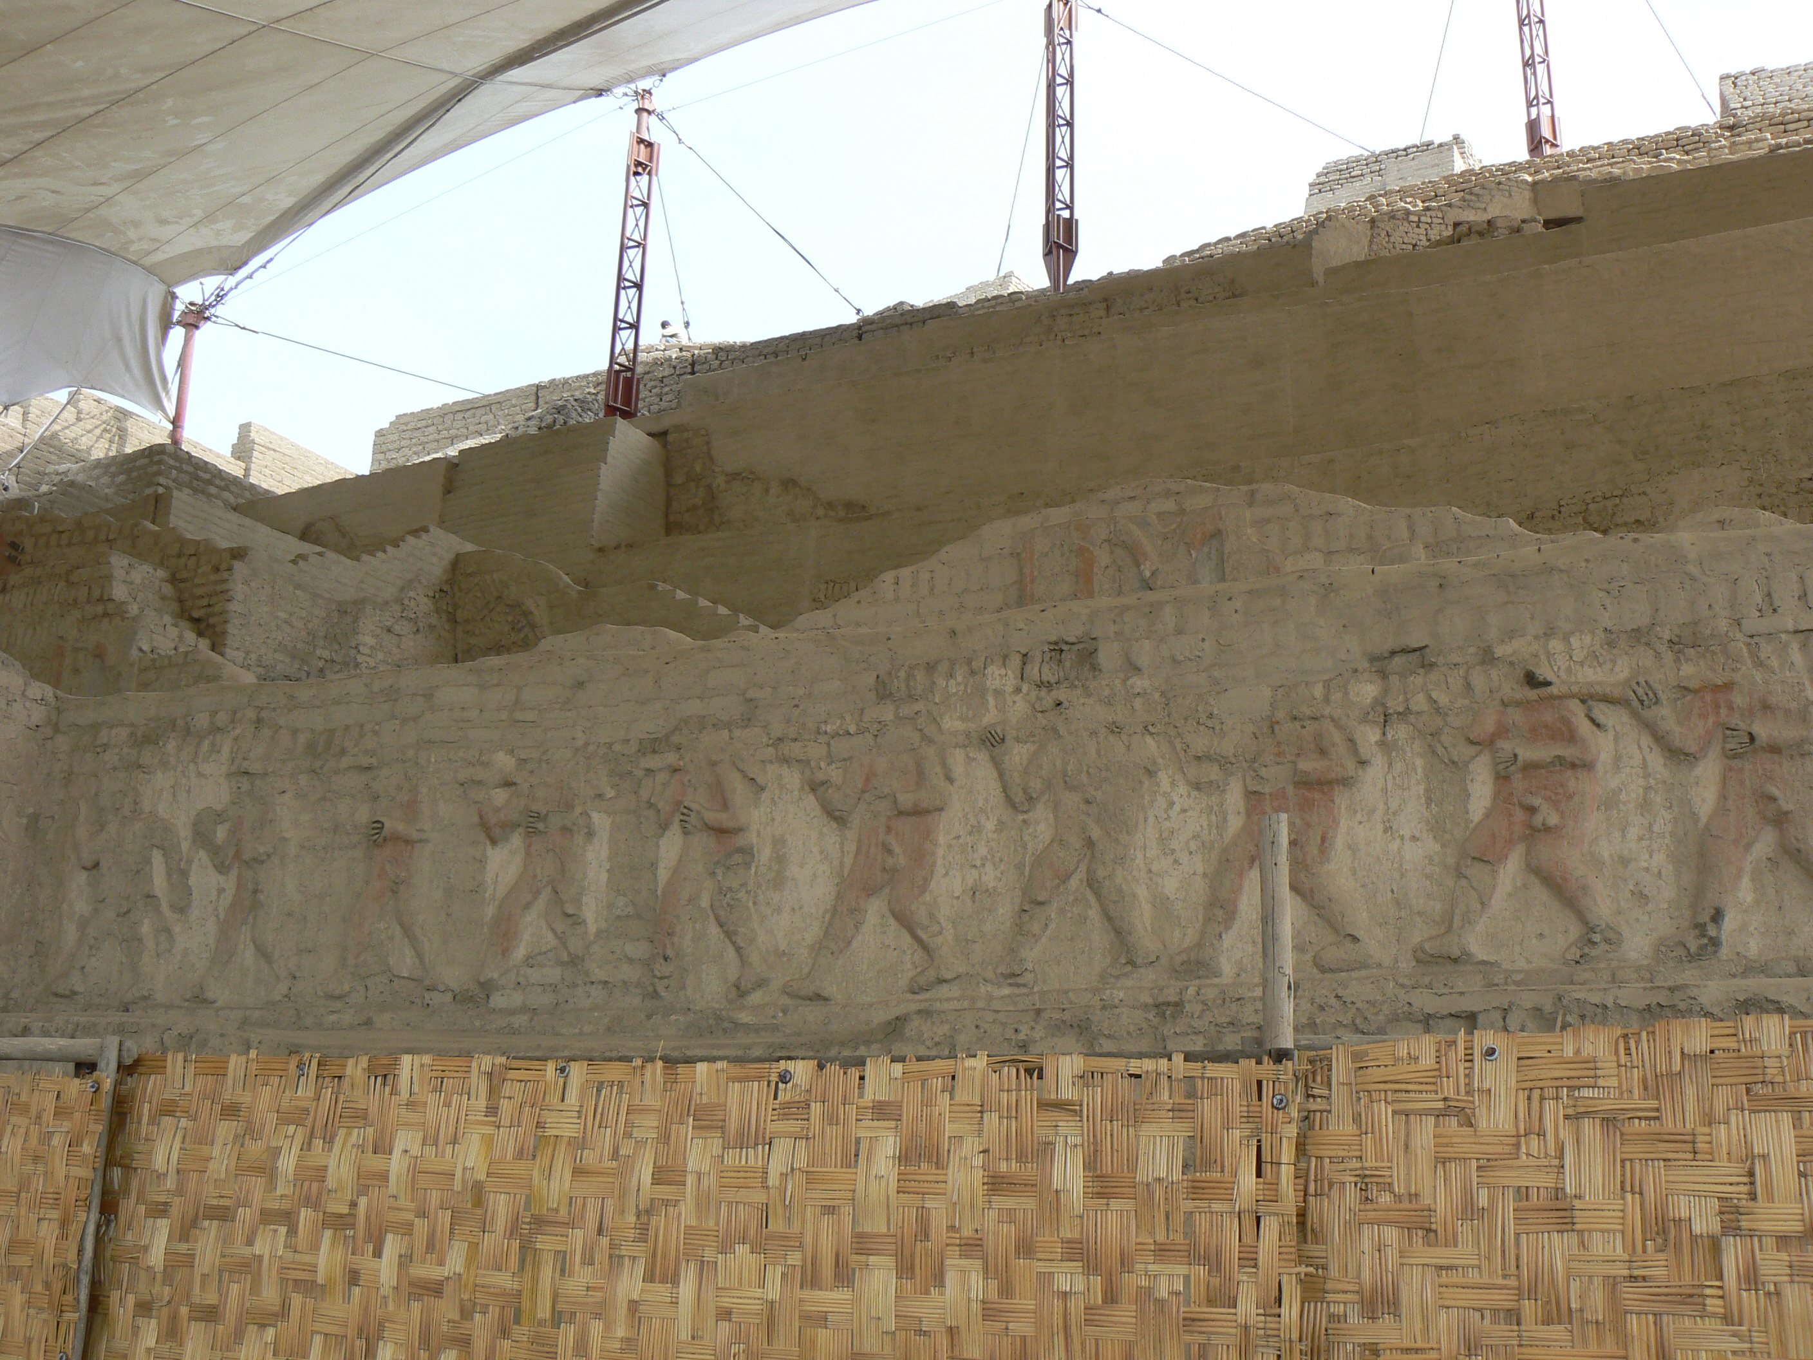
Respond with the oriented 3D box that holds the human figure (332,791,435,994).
[{"bbox_3d":[-3.357,1.354,12.041,0.803,1.302,0.180,-6,-14,23],"label":"human figure"}]

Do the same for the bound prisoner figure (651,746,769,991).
[{"bbox_3d":[-1.161,1.118,11.096,0.805,1.511,0.180,-6,-14,23],"label":"bound prisoner figure"}]

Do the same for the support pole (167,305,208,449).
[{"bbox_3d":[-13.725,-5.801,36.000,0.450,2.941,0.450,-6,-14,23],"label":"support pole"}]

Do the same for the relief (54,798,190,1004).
[{"bbox_3d":[-5.407,1.513,12.936,1.267,1.419,0.180,-6,-14,23],"label":"relief"}]

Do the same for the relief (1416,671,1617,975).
[{"bbox_3d":[3.014,0.684,9.298,0.971,1.464,0.180,-6,-14,23],"label":"relief"}]

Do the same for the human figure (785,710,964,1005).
[{"bbox_3d":[-0.193,0.988,10.686,1.118,1.667,0.180,-6,-14,23],"label":"human figure"}]

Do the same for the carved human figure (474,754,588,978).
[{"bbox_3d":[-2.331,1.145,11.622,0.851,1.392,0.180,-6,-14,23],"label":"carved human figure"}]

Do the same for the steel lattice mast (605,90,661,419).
[{"bbox_3d":[-5.088,-7.901,35.000,0.500,6.607,0.500,-3,-14,24],"label":"steel lattice mast"}]

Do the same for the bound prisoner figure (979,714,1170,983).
[{"bbox_3d":[0.891,0.928,10.207,1.052,1.451,0.180,-6,-14,23],"label":"bound prisoner figure"}]

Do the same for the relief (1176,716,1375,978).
[{"bbox_3d":[1.897,0.862,9.765,1.052,1.365,0.180,-6,-14,23],"label":"relief"}]

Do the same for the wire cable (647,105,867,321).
[{"bbox_3d":[-2.776,-8.580,34.500,4.042,4.543,0.100,-3,-13,14],"label":"wire cable"}]

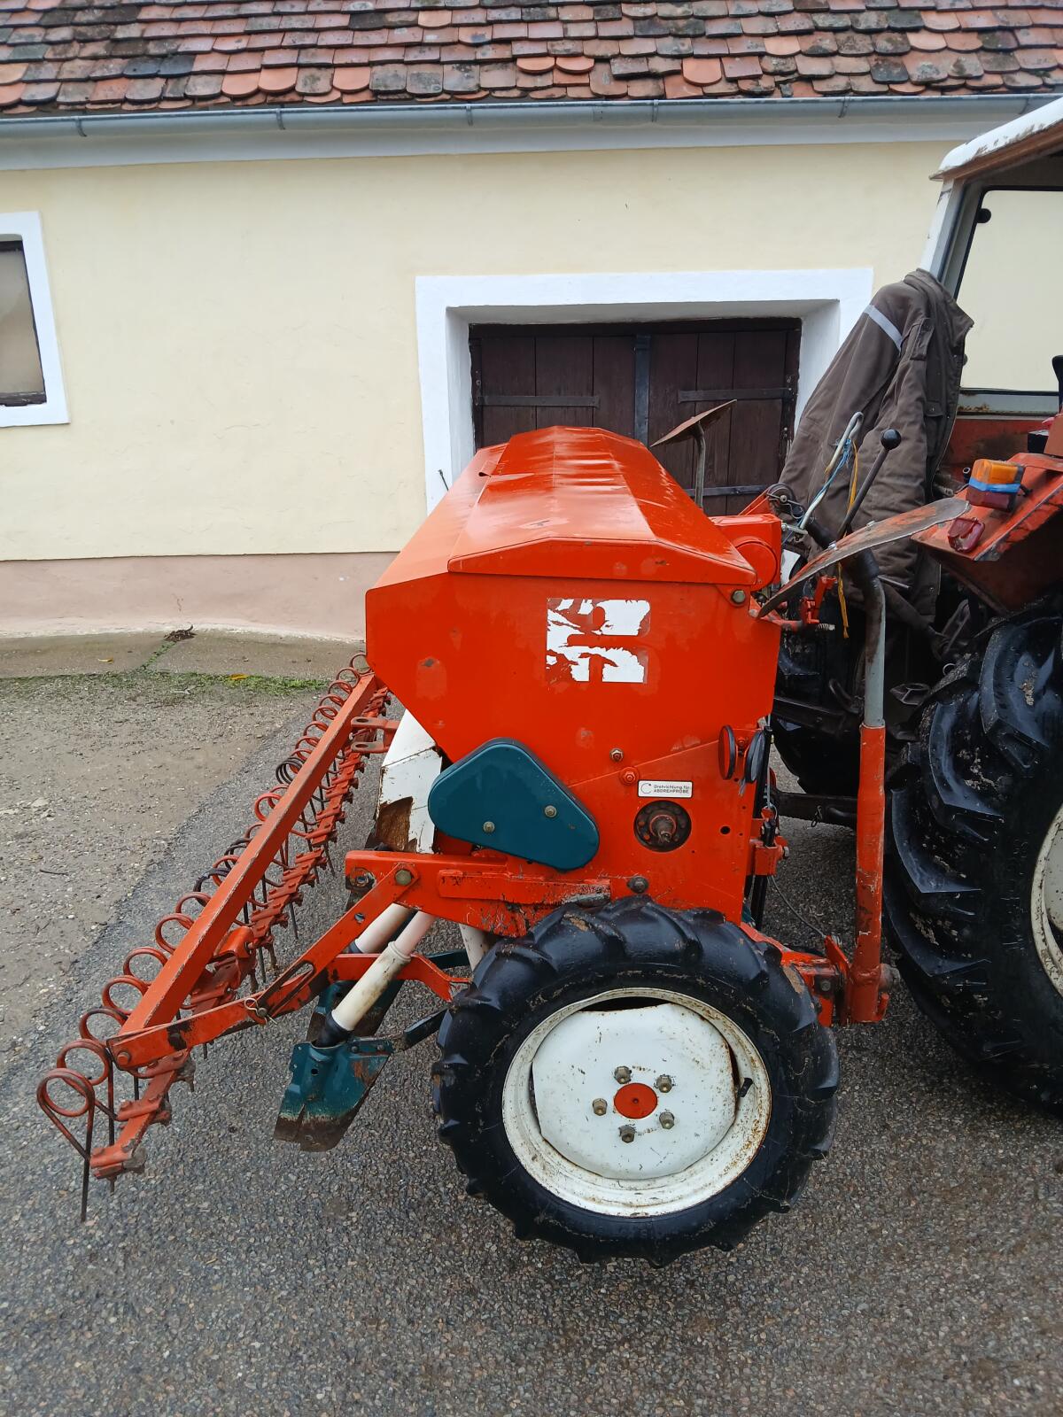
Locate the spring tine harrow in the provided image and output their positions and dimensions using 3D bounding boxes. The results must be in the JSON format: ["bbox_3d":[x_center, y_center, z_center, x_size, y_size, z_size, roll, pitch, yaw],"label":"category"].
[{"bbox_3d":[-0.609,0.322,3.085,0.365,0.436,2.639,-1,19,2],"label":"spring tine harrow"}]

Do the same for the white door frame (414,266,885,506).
[{"bbox_3d":[0.642,-1.456,6.258,2.506,2.030,0.300,-2,18,-2],"label":"white door frame"}]

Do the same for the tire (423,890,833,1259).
[{"bbox_3d":[0.174,0.641,1.817,0.665,0.665,0.160,-1,18,3],"label":"tire"}]

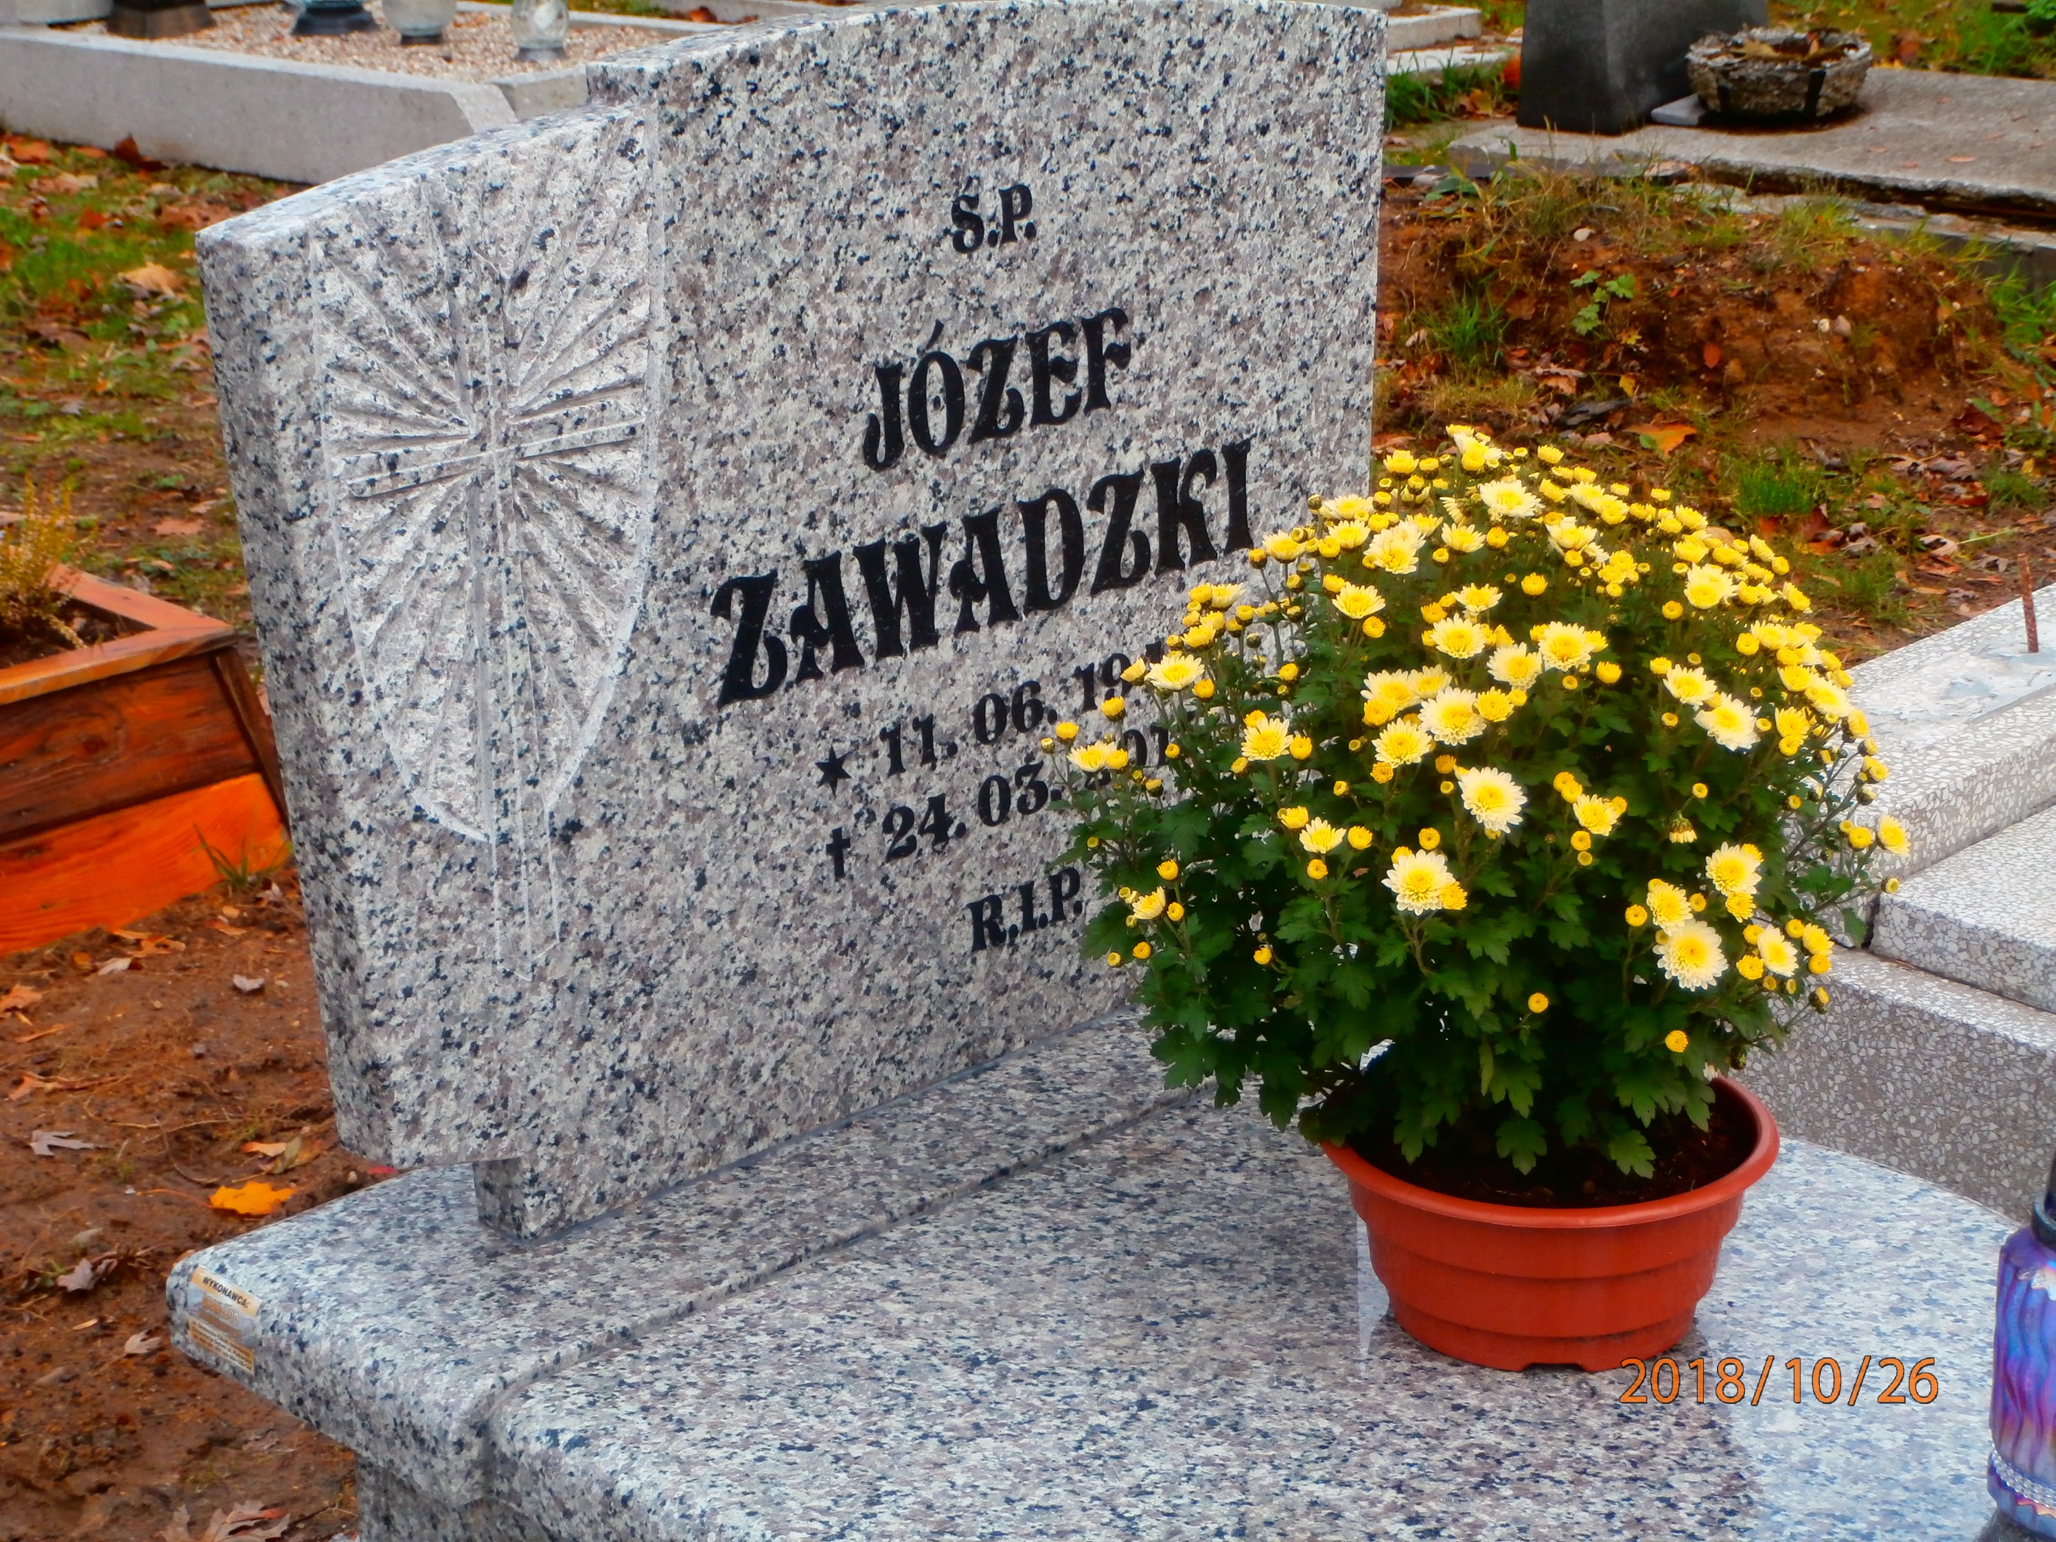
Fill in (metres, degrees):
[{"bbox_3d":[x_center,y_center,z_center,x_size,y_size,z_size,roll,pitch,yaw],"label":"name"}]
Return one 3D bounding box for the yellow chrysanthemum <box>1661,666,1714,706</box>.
[{"bbox_3d":[0.338,-0.043,2.063,0.029,0.017,0.029,20,42,0],"label":"yellow chrysanthemum"}]

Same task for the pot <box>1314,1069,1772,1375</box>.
[{"bbox_3d":[0.295,0.248,2.301,0.255,0.116,0.255,0,21,0],"label":"pot"}]

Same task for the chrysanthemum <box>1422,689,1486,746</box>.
[{"bbox_3d":[0.210,-0.027,1.998,0.032,0.014,0.032,2,65,6],"label":"chrysanthemum"}]

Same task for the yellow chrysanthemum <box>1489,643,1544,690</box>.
[{"bbox_3d":[0.248,-0.053,2.056,0.030,0.017,0.030,11,59,0],"label":"yellow chrysanthemum"}]

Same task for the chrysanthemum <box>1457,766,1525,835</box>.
[{"bbox_3d":[0.229,0.014,1.988,0.035,0.035,0.015,0,-9,0],"label":"chrysanthemum"}]

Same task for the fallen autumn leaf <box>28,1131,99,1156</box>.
[{"bbox_3d":[-0.836,0.318,3.500,0.058,0.012,0.045,0,21,0],"label":"fallen autumn leaf"}]

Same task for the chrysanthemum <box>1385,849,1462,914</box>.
[{"bbox_3d":[0.198,0.055,2.021,0.035,0.017,0.035,2,54,11],"label":"chrysanthemum"}]

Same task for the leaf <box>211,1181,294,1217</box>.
[{"bbox_3d":[-0.665,0.369,3.467,0.070,0.016,0.057,-5,20,-11],"label":"leaf"}]

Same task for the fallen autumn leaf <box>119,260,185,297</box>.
[{"bbox_3d":[-1.337,-0.751,6.161,0.095,0.030,0.083,-5,21,-12],"label":"fallen autumn leaf"}]

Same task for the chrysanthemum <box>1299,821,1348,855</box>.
[{"bbox_3d":[0.149,0.034,2.041,0.023,0.014,0.023,-6,27,3],"label":"chrysanthemum"}]

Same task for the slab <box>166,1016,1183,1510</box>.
[{"bbox_3d":[-0.092,0.239,2.580,0.906,0.059,0.281,-18,27,-40],"label":"slab"}]

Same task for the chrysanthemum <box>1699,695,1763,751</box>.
[{"bbox_3d":[0.358,-0.025,2.063,0.034,0.020,0.034,13,55,-20],"label":"chrysanthemum"}]

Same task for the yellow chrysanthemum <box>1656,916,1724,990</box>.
[{"bbox_3d":[0.333,0.092,2.033,0.036,0.036,0.016,-2,-20,-2],"label":"yellow chrysanthemum"}]

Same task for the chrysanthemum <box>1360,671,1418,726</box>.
[{"bbox_3d":[0.185,-0.038,2.062,0.031,0.018,0.031,0,49,0],"label":"chrysanthemum"}]

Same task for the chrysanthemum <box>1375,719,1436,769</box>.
[{"bbox_3d":[0.191,-0.014,2.051,0.031,0.018,0.031,-9,52,0],"label":"chrysanthemum"}]

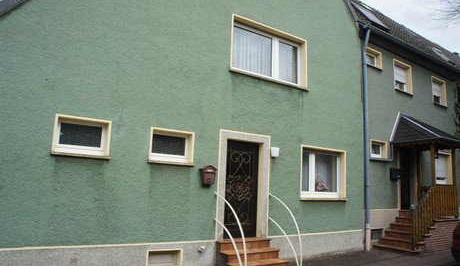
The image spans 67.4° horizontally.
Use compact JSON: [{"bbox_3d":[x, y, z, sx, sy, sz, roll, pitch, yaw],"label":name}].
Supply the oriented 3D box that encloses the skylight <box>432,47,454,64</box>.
[{"bbox_3d":[9.630,-3.484,15.614,0.760,1.130,0.110,8,-50,-35],"label":"skylight"}]

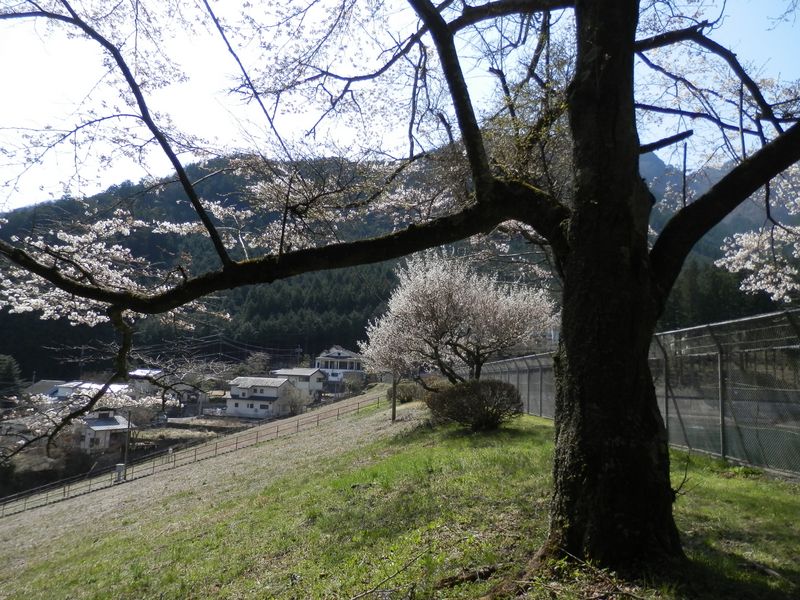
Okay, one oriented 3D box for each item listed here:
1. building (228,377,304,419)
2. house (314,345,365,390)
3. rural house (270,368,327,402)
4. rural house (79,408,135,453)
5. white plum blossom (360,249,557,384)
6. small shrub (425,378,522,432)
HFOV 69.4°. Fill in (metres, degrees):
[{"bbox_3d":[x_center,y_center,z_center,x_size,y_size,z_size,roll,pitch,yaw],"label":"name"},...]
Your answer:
[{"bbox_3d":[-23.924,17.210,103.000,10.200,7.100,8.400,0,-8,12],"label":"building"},{"bbox_3d":[-13.111,15.478,133.000,11.500,10.200,9.000,1,-8,0],"label":"house"},{"bbox_3d":[-20.845,17.487,120.000,9.400,6.900,7.400,-1,-8,16],"label":"rural house"},{"bbox_3d":[-41.542,18.296,82.000,5.500,5.900,6.400,-5,-10,41],"label":"rural house"},{"bbox_3d":[2.157,1.320,21.300,6.900,5.900,6.200,1,-8,0],"label":"white plum blossom"},{"bbox_3d":[2.266,3.304,18.600,3.050,1.600,2.750,1,-8,0],"label":"small shrub"}]

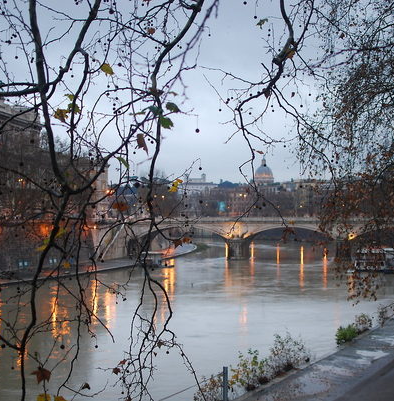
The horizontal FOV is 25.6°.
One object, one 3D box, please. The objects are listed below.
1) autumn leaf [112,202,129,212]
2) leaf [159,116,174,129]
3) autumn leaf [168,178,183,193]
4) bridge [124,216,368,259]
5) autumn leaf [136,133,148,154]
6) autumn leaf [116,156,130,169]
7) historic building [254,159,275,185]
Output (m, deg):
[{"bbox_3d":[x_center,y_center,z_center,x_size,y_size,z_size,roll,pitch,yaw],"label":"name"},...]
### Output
[{"bbox_3d":[-0.617,0.057,7.000,0.141,0.077,0.070,0,-1,0],"label":"autumn leaf"},{"bbox_3d":[-0.253,-0.647,7.200,0.112,0.096,0.060,0,-1,0],"label":"leaf"},{"bbox_3d":[-0.178,-0.124,7.200,0.129,0.112,0.070,0,-1,0],"label":"autumn leaf"},{"bbox_3d":[26.000,12.200,290.000,100.000,14.000,20.000,0,-1,3],"label":"bridge"},{"bbox_3d":[-0.461,-0.473,7.200,0.096,0.178,0.060,0,-1,0],"label":"autumn leaf"},{"bbox_3d":[-0.619,-0.316,7.200,0.112,0.096,0.060,0,-1,0],"label":"autumn leaf"},{"bbox_3d":[71.308,-31.096,930.000,20.500,27.500,20.500,0,-1,0],"label":"historic building"}]

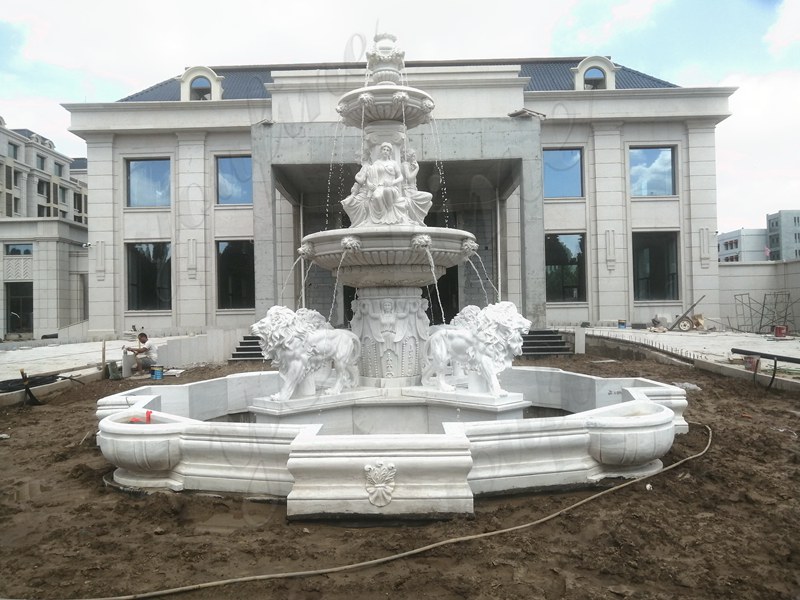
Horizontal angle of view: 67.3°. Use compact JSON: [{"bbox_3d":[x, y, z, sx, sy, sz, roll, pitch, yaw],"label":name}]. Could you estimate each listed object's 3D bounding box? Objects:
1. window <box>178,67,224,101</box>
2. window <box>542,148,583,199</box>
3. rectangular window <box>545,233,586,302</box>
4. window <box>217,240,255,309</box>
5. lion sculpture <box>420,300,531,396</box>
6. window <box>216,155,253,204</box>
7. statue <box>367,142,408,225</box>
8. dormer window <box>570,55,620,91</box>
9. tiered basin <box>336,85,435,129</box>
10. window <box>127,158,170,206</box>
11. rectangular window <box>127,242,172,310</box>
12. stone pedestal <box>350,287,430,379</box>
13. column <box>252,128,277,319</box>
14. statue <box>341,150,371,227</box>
[{"bbox_3d":[-8.748,-9.320,26.481,1.900,1.750,1.200,-1,-1,1],"label":"window"},{"bbox_3d":[6.975,-5.451,25.791,1.850,2.050,0.250,-1,-1,1],"label":"window"},{"bbox_3d":[6.969,-1.375,25.427,1.870,2.920,0.200,-1,-1,1],"label":"rectangular window"},{"bbox_3d":[-6.923,-1.076,25.648,1.850,2.900,0.200,-1,-1,1],"label":"window"},{"bbox_3d":[0.845,0.560,7.031,0.500,1.022,1.584,0,-2,-44],"label":"lion sculpture"},{"bbox_3d":[-7.135,-5.183,26.062,1.850,2.050,0.250,-1,-1,1],"label":"window"},{"bbox_3d":[-0.168,-1.461,7.618,0.560,1.080,0.480,-1,-1,1],"label":"statue"},{"bbox_3d":[8.391,-9.630,26.354,1.980,1.600,1.300,-1,-1,1],"label":"dormer window"},{"bbox_3d":[-0.179,-2.453,8.009,1.300,0.340,1.300,-1,-1,0],"label":"tiered basin"},{"bbox_3d":[-10.833,-5.047,25.810,1.930,2.070,0.200,-1,-1,1],"label":"window"},{"bbox_3d":[-10.836,-1.019,26.045,1.850,2.850,0.250,-1,-1,1],"label":"rectangular window"},{"bbox_3d":[-0.127,0.442,8.026,1.018,1.171,1.018,-1,-1,1],"label":"stone pedestal"},{"bbox_3d":[-5.153,-2.766,22.770,0.780,7.800,0.750,-1,-1,1],"label":"column"},{"bbox_3d":[-0.521,-1.447,7.995,0.480,1.080,0.520,-1,-1,1],"label":"statue"}]

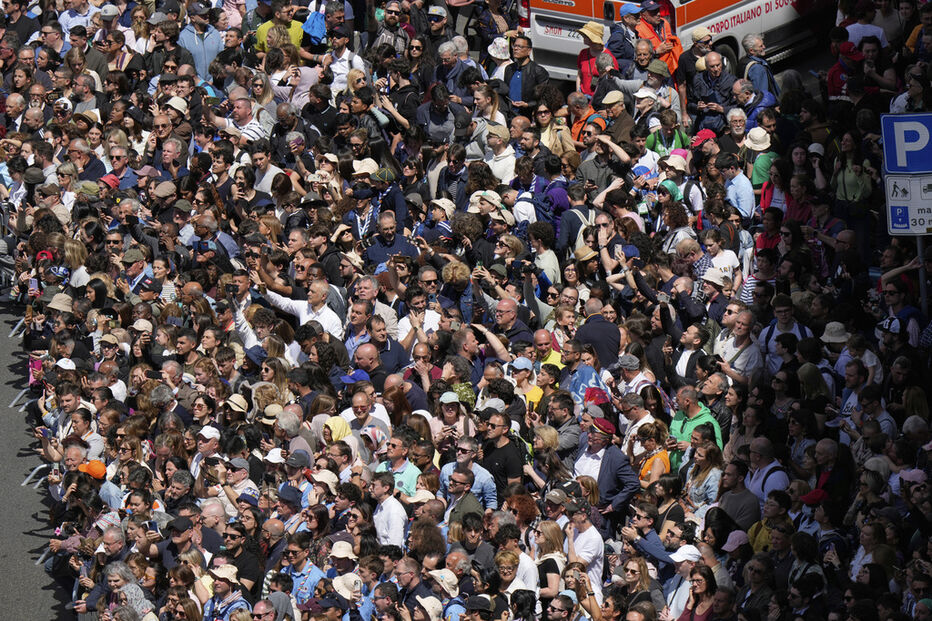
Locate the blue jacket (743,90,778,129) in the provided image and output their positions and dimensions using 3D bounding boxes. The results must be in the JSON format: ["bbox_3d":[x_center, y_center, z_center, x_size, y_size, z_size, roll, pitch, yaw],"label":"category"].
[{"bbox_3d":[2.822,-1.786,99.973,0.360,0.680,0.560,-9,18,-24],"label":"blue jacket"}]

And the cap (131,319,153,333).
[{"bbox_3d":[-3.027,0.140,96.569,0.250,0.125,0.180,-16,20,-36],"label":"cap"}]

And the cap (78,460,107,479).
[{"bbox_3d":[-3.298,1.404,91.415,0.250,0.145,0.180,11,19,12],"label":"cap"}]

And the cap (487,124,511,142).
[{"bbox_3d":[0.307,-1.680,97.725,0.260,0.140,0.190,-17,21,-21],"label":"cap"}]

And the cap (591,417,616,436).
[{"bbox_3d":[1.274,1.084,96.672,0.260,0.130,0.240,8,8,-42],"label":"cap"}]

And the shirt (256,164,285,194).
[{"bbox_3d":[-1.858,-1.140,98.395,0.440,0.640,0.260,10,22,38],"label":"shirt"}]

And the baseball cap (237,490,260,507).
[{"bbox_3d":[-1.824,1.576,86.809,0.220,0.140,0.250,9,27,33],"label":"baseball cap"}]

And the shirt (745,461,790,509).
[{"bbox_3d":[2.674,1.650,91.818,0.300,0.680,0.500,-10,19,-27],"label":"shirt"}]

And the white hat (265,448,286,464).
[{"bbox_3d":[-1.641,1.253,89.166,0.240,0.140,0.220,-18,22,-38],"label":"white hat"}]

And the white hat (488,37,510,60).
[{"bbox_3d":[0.368,-2.775,109.249,0.250,0.160,0.245,8,22,-3],"label":"white hat"}]

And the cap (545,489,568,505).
[{"bbox_3d":[0.789,1.623,90.315,0.250,0.145,0.180,-13,20,-33],"label":"cap"}]

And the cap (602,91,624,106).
[{"bbox_3d":[1.470,-2.113,103.183,0.260,0.120,0.190,-28,23,-15],"label":"cap"}]

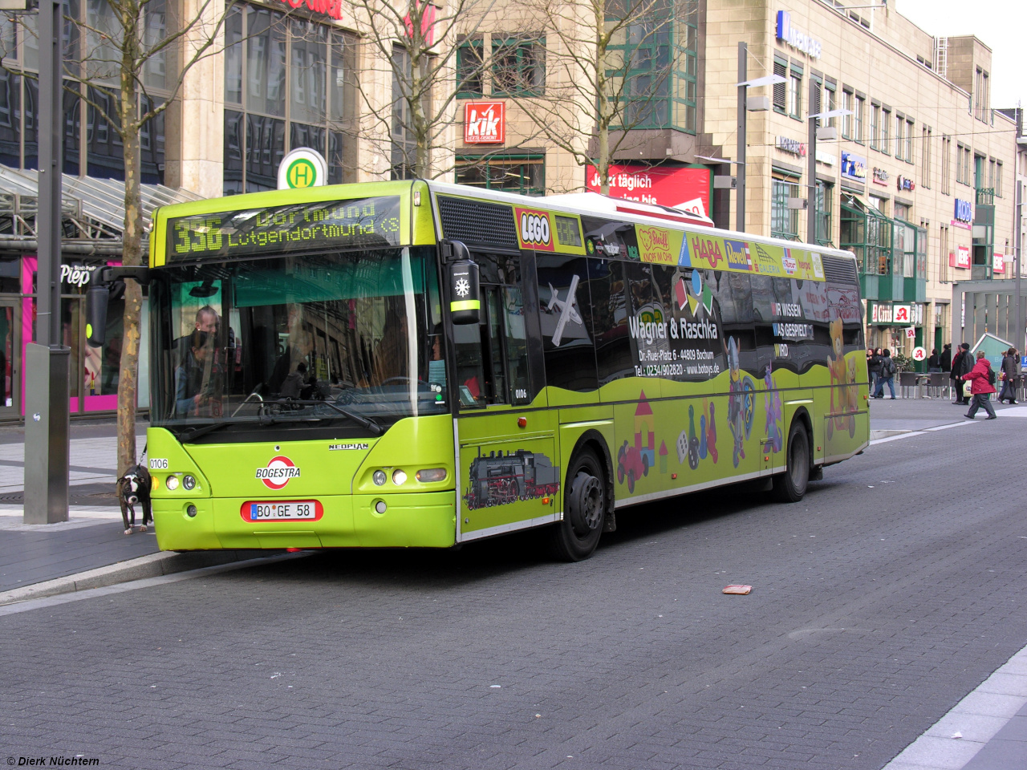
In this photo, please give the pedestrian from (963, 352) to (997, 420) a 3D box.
[{"bbox_3d":[10.989,0.002,44.800,0.720,1.630,0.520,2,3,33],"label":"pedestrian"}]

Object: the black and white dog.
[{"bbox_3d":[-3.130,0.930,15.800,0.280,0.530,0.820,1,2,-3],"label":"black and white dog"}]

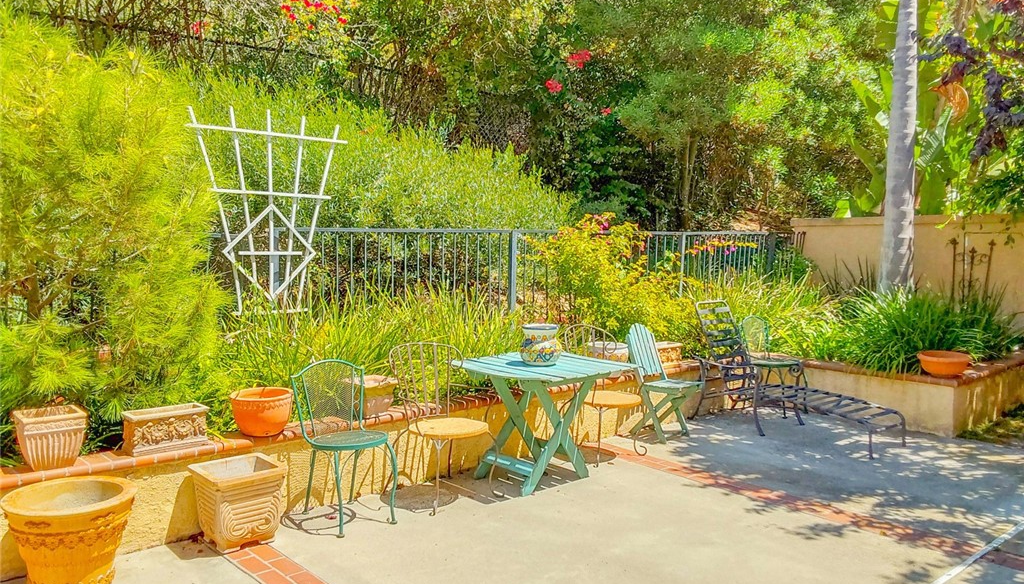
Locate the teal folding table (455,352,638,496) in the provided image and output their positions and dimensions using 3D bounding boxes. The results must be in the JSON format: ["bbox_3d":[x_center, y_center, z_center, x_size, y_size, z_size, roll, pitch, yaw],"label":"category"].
[{"bbox_3d":[0.189,0.820,5.230,0.785,0.730,0.890,-3,6,-44],"label":"teal folding table"}]

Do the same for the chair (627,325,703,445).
[{"bbox_3d":[1.161,0.683,6.362,0.380,0.860,0.540,-3,6,-43],"label":"chair"}]

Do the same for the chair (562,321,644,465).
[{"bbox_3d":[0.622,0.698,5.800,0.500,0.900,0.470,-3,6,-43],"label":"chair"}]

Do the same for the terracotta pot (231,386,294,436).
[{"bbox_3d":[-1.324,0.642,4.438,0.335,0.220,0.335,1,5,0],"label":"terracotta pot"}]

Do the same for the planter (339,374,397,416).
[{"bbox_3d":[-0.843,0.623,4.948,0.265,0.195,0.270,-3,6,-43],"label":"planter"}]

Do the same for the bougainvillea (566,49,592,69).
[{"bbox_3d":[0.896,-3.101,11.000,0.345,0.266,0.270,1,5,0],"label":"bougainvillea"}]

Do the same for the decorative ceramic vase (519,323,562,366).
[{"bbox_3d":[0.185,0.337,5.274,0.267,0.225,0.267,1,5,0],"label":"decorative ceramic vase"}]

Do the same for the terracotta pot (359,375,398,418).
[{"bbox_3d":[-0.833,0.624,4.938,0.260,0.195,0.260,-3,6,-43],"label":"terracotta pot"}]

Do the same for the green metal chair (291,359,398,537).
[{"bbox_3d":[-0.884,0.801,4.438,0.440,0.850,0.470,-3,6,-43],"label":"green metal chair"}]

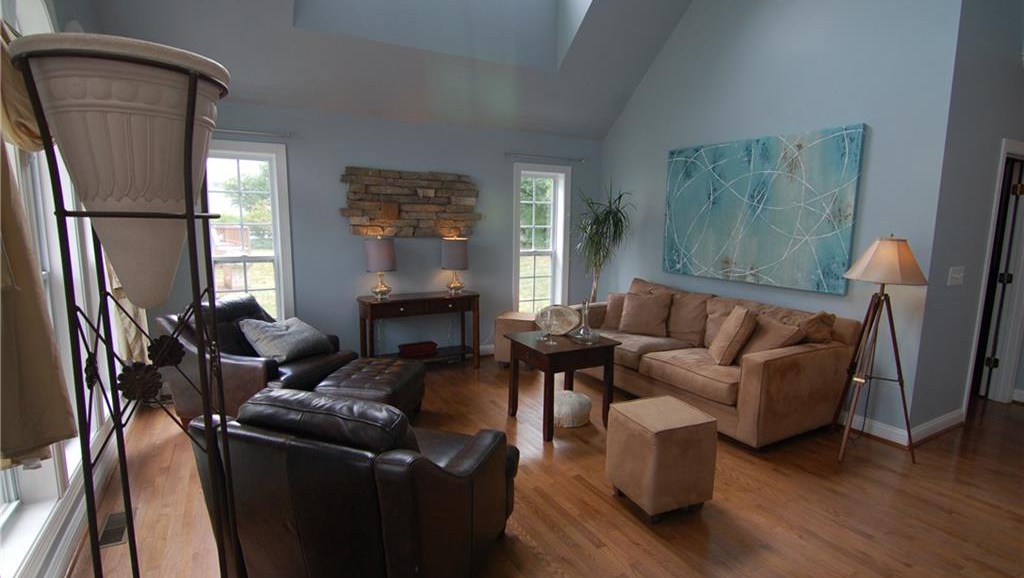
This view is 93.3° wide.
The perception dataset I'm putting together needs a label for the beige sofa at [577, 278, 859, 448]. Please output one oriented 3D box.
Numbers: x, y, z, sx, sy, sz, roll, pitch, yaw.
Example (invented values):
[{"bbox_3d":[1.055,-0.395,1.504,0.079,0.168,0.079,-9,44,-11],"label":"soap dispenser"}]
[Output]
[{"bbox_3d":[1.456,0.464,4.319,0.935,0.912,2.333,-4,10,-31],"label":"beige sofa"}]

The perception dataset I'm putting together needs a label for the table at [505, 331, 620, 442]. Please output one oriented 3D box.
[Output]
[{"bbox_3d":[0.362,0.694,3.644,0.635,0.628,0.593,-4,9,-27],"label":"table"}]

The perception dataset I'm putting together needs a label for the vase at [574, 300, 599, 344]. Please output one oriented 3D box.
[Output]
[{"bbox_3d":[0.557,0.229,3.610,0.176,0.286,0.176,0,8,0],"label":"vase"}]

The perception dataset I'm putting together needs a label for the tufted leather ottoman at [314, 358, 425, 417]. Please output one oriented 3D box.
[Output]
[{"bbox_3d":[-0.979,0.802,3.444,0.499,0.414,0.708,1,8,5],"label":"tufted leather ottoman"}]

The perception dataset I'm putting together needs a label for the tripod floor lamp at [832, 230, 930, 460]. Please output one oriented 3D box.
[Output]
[{"bbox_3d":[2.344,0.369,3.189,0.480,1.444,0.520,1,8,0],"label":"tripod floor lamp"}]

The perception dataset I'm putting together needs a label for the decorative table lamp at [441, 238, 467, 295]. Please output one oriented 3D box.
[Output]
[{"bbox_3d":[-0.568,-0.226,4.855,0.265,0.563,0.265,0,8,0],"label":"decorative table lamp"}]

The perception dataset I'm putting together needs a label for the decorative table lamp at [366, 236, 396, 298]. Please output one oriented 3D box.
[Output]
[{"bbox_3d":[-1.205,-0.183,4.462,0.265,0.578,0.265,-4,9,-30],"label":"decorative table lamp"}]

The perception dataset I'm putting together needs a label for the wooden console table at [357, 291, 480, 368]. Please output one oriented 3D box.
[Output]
[{"bbox_3d":[-0.863,0.455,4.708,1.110,0.749,0.335,-4,9,-29],"label":"wooden console table"}]

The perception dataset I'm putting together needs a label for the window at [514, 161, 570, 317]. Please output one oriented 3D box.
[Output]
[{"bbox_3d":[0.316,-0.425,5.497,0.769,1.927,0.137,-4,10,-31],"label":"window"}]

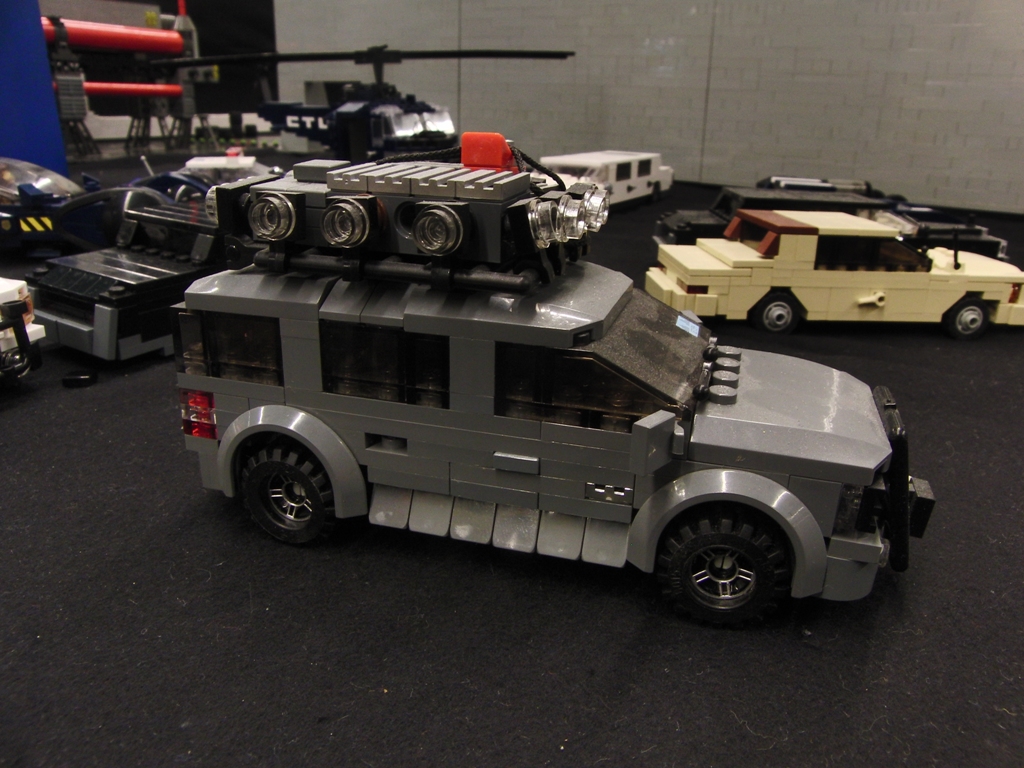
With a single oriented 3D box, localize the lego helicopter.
[{"bbox_3d":[-0.152,-0.212,0.642,0.279,0.134,0.310,20,26,41],"label":"lego helicopter"}]

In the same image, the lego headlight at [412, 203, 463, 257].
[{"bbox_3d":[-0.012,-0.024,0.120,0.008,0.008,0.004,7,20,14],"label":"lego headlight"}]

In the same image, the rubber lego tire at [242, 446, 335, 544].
[{"bbox_3d":[-0.040,0.020,0.148,0.021,0.021,0.012,7,20,14],"label":"rubber lego tire"}]

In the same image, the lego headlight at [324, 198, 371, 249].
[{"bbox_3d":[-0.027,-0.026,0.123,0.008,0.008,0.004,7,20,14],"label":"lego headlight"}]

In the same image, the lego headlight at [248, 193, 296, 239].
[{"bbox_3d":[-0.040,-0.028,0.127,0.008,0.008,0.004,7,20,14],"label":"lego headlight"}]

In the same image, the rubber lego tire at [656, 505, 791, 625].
[{"bbox_3d":[0.035,0.029,0.128,0.021,0.021,0.012,7,20,14],"label":"rubber lego tire"}]

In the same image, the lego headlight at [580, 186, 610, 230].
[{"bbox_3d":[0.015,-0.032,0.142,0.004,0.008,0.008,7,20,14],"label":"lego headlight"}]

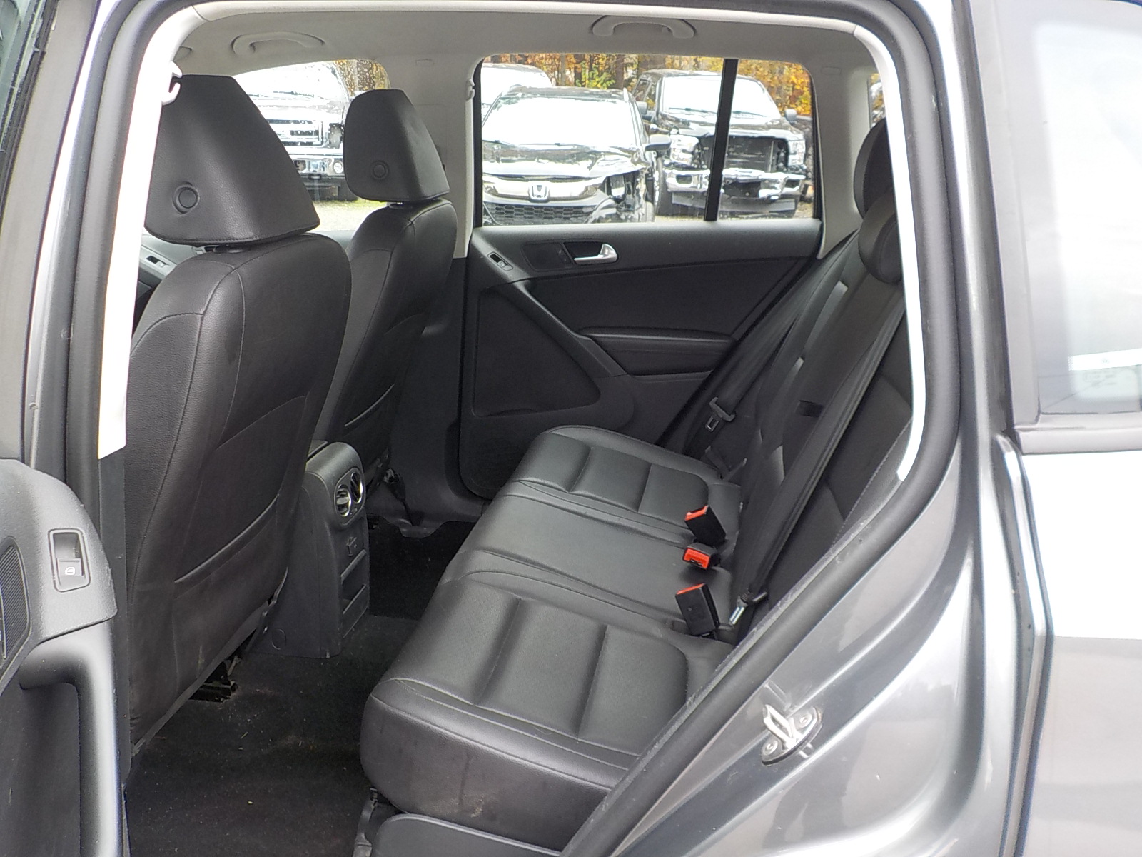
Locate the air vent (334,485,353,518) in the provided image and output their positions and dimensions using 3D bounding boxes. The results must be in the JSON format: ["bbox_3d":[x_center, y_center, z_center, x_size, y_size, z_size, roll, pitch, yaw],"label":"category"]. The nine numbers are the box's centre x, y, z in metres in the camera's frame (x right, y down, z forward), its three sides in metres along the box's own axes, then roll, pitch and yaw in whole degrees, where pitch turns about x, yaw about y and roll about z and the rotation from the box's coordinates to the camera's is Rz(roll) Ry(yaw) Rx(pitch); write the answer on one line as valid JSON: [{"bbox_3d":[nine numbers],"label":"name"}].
[{"bbox_3d":[-0.449,0.143,1.932,0.020,0.062,0.054,-15,14,14],"label":"air vent"}]

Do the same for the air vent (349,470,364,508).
[{"bbox_3d":[-0.437,0.121,1.984,0.020,0.062,0.054,-15,14,14],"label":"air vent"}]

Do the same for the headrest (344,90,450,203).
[{"bbox_3d":[-0.374,-0.601,2.098,0.150,0.225,0.275,3,18,9],"label":"headrest"}]

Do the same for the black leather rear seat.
[{"bbox_3d":[0.223,-0.078,1.772,0.880,0.950,1.330,3,18,9],"label":"black leather rear seat"}]

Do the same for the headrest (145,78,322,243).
[{"bbox_3d":[-0.495,-0.383,1.415,0.150,0.225,0.275,3,18,9],"label":"headrest"}]

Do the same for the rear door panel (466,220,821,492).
[{"bbox_3d":[0.142,-0.141,2.511,0.890,0.750,0.130,3,18,9],"label":"rear door panel"}]

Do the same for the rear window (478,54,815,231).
[{"bbox_3d":[0.164,-0.669,2.323,0.780,0.398,0.030,3,33,9],"label":"rear window"}]

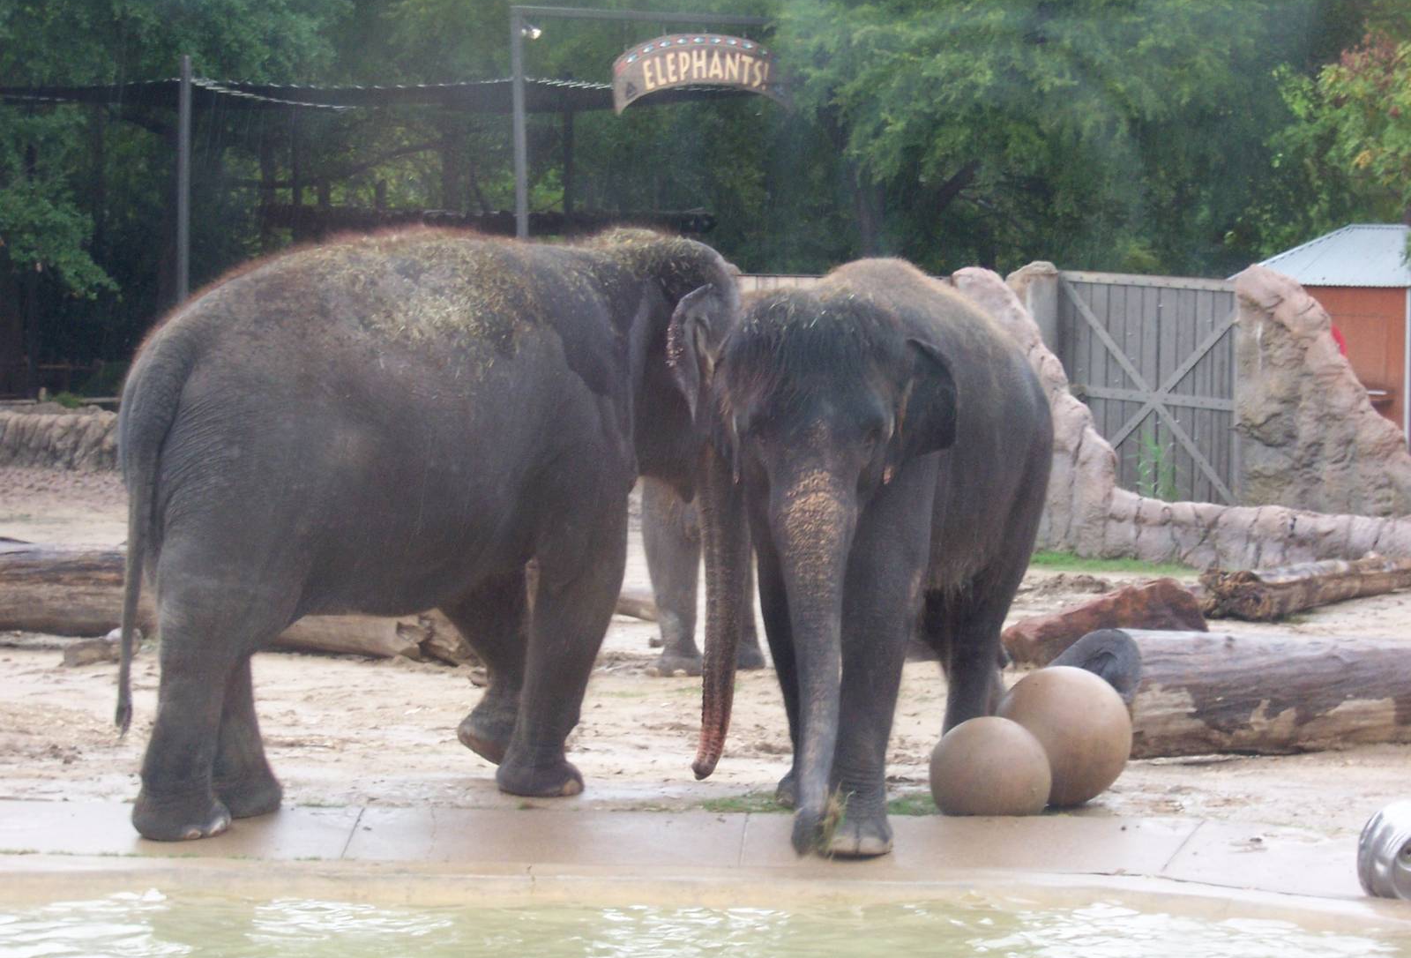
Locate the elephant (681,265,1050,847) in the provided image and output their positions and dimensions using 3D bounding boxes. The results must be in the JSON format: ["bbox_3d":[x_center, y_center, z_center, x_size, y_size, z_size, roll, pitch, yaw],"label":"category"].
[{"bbox_3d":[0.783,0.248,19.051,1.300,2.400,3.000,2,5,14],"label":"elephant"}]

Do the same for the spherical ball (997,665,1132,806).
[{"bbox_3d":[1.584,1.129,19.400,0.610,0.610,0.610,1,5,0],"label":"spherical ball"}]

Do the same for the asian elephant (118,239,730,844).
[{"bbox_3d":[-1.136,0.164,19.197,3.000,2.500,1.220,-2,5,-31],"label":"asian elephant"}]

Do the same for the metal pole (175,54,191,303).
[{"bbox_3d":[-5.671,-2.835,47.849,0.110,3.650,0.110,1,5,0],"label":"metal pole"}]

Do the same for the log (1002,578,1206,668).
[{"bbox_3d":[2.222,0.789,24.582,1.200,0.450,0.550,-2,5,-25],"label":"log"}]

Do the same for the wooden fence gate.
[{"bbox_3d":[3.457,-0.614,33.800,1.650,1.920,0.100,3,5,29],"label":"wooden fence gate"}]

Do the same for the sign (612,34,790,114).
[{"bbox_3d":[-0.042,-4.417,48.000,2.250,0.860,0.120,-2,6,-31],"label":"sign"}]

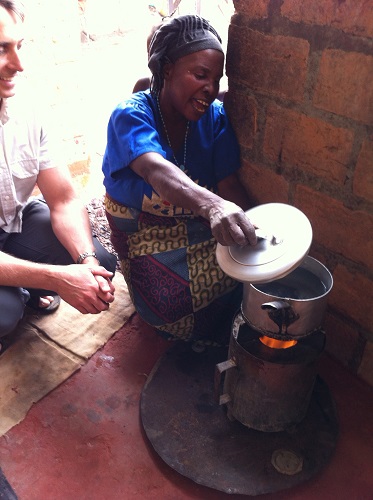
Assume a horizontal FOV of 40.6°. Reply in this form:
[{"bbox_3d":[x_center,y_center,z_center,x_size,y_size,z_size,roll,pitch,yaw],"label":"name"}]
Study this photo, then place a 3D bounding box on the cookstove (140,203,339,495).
[{"bbox_3d":[0.155,0.217,1.345,0.590,0.550,0.590,0,35,0],"label":"cookstove"}]

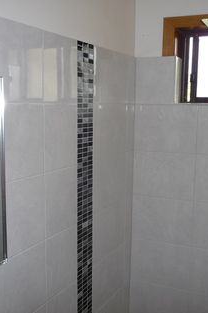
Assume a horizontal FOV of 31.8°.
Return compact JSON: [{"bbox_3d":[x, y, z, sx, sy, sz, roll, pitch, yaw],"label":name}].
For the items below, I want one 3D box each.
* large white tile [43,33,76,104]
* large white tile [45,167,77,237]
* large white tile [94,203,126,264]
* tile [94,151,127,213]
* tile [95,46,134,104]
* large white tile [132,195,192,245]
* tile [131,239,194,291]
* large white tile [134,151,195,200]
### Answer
[{"bbox_3d":[-0.194,-0.387,1.653,0.012,0.301,0.262,4,8,27],"label":"large white tile"},{"bbox_3d":[-0.198,0.208,1.731,0.012,0.300,0.262,4,8,27],"label":"large white tile"},{"bbox_3d":[0.035,0.446,2.230,0.012,0.300,0.450,4,8,27],"label":"large white tile"},{"bbox_3d":[0.037,0.149,2.191,0.012,0.300,0.450,4,8,27],"label":"tile"},{"bbox_3d":[0.070,-0.454,2.167,0.012,0.301,0.573,4,8,27],"label":"tile"},{"bbox_3d":[0.387,0.420,2.447,0.418,0.300,0.012,4,8,27],"label":"large white tile"},{"bbox_3d":[0.385,0.718,2.487,0.418,0.300,0.012,4,8,27],"label":"tile"},{"bbox_3d":[0.389,0.123,2.408,0.418,0.300,0.012,4,8,27],"label":"large white tile"}]

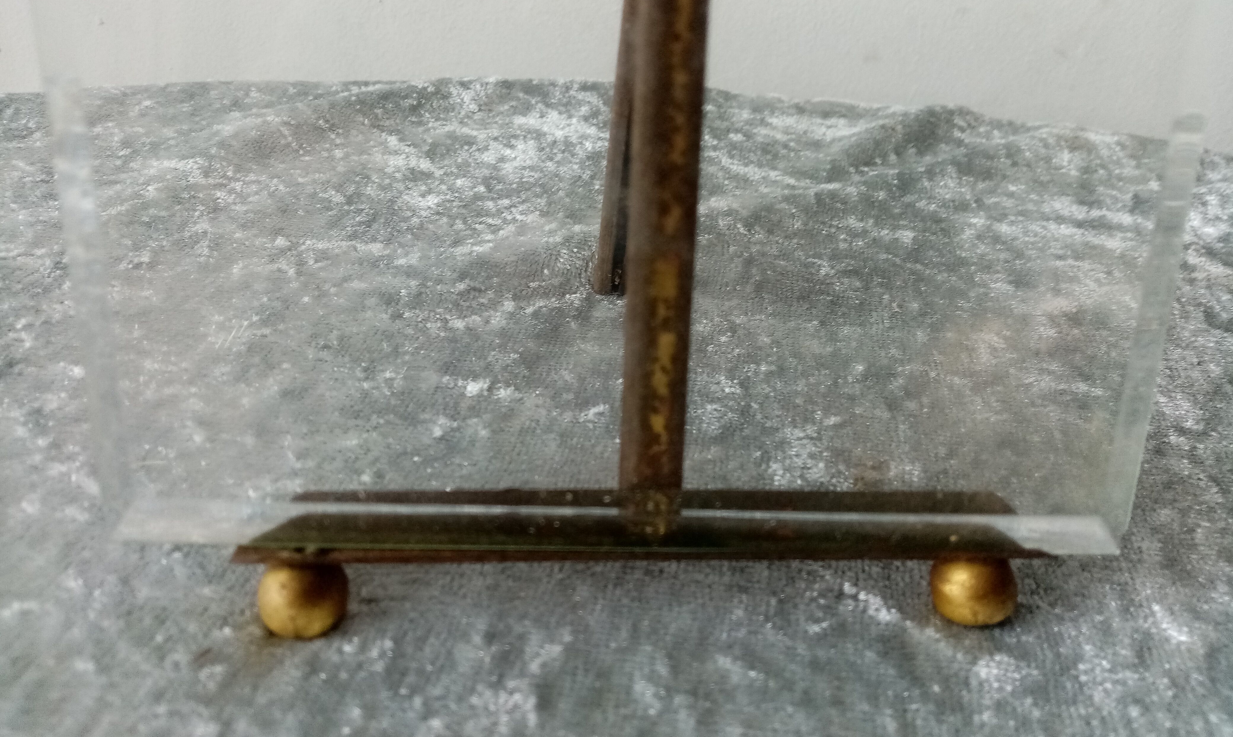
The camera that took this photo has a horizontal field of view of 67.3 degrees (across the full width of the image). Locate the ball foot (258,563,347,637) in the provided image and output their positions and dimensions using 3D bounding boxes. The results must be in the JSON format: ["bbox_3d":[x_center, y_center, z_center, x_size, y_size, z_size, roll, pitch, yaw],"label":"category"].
[{"bbox_3d":[-0.053,0.038,0.155,0.014,0.014,0.014,4,36,3],"label":"ball foot"}]

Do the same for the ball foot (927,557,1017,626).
[{"bbox_3d":[0.062,0.037,0.162,0.014,0.014,0.014,4,36,3],"label":"ball foot"}]

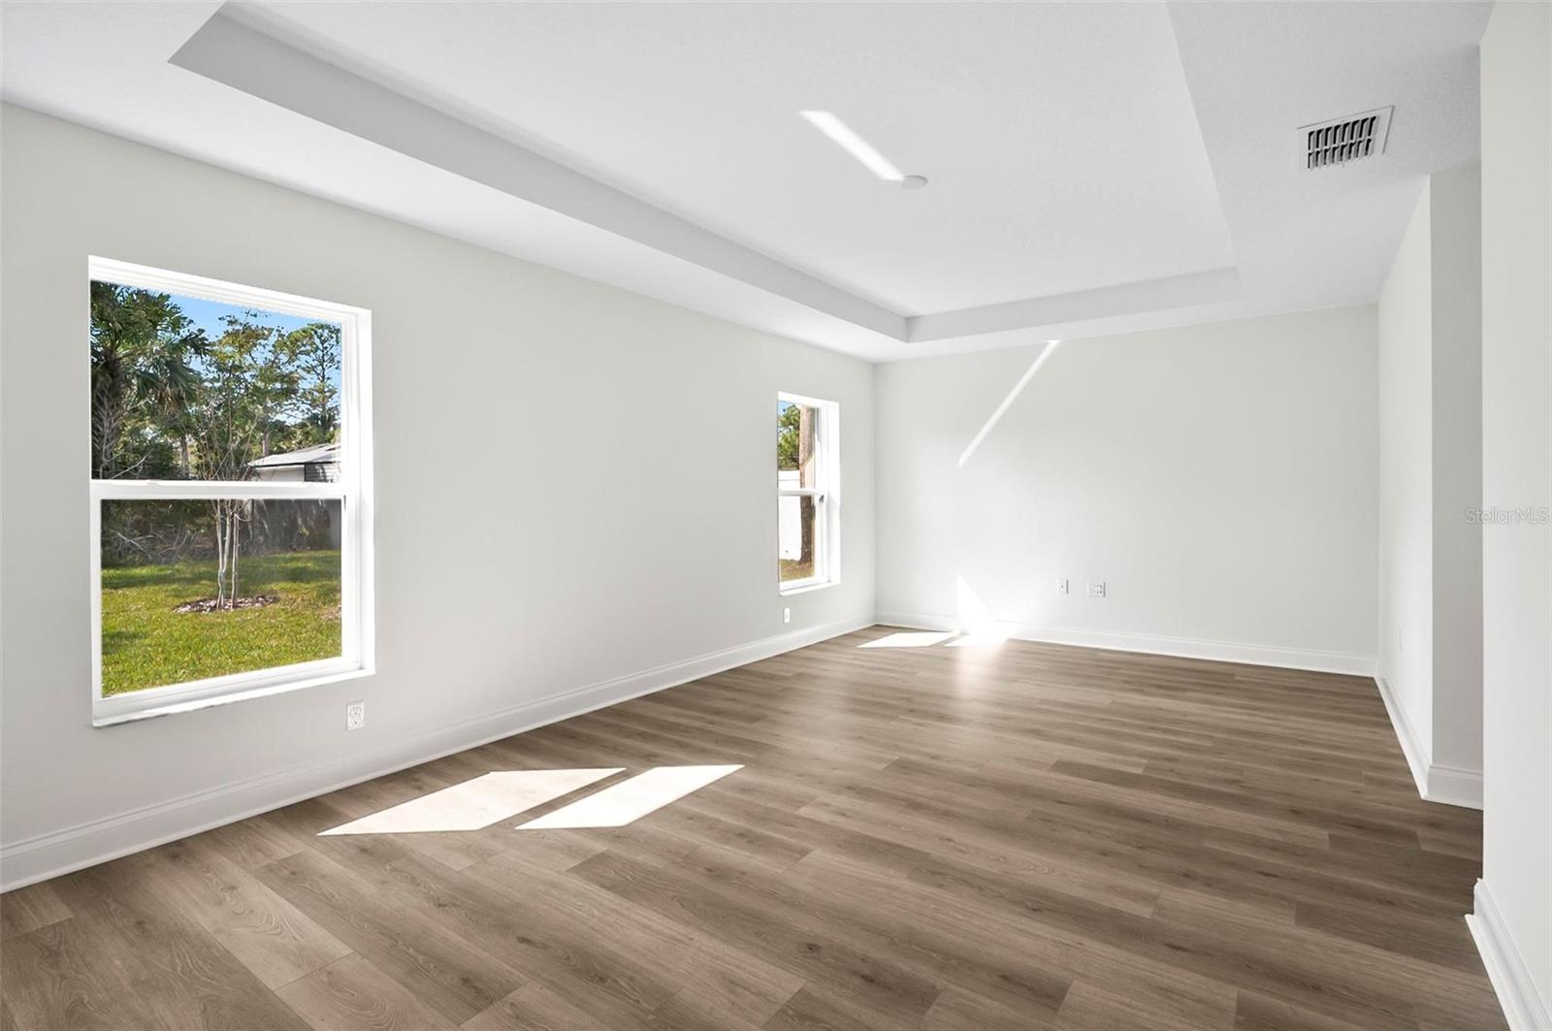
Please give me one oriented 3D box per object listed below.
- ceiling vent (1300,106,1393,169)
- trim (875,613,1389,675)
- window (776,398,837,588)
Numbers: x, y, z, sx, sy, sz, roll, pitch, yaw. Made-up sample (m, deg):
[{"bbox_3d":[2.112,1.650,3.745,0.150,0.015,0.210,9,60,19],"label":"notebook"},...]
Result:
[{"bbox_3d":[1.982,-1.300,2.415,0.230,0.030,0.380,1,2,38],"label":"ceiling vent"},{"bbox_3d":[2.435,0.983,5.478,3.560,0.140,0.030,1,2,33],"label":"trim"},{"bbox_3d":[0.255,-0.180,5.713,0.120,1.574,0.879,1,2,38],"label":"window"}]

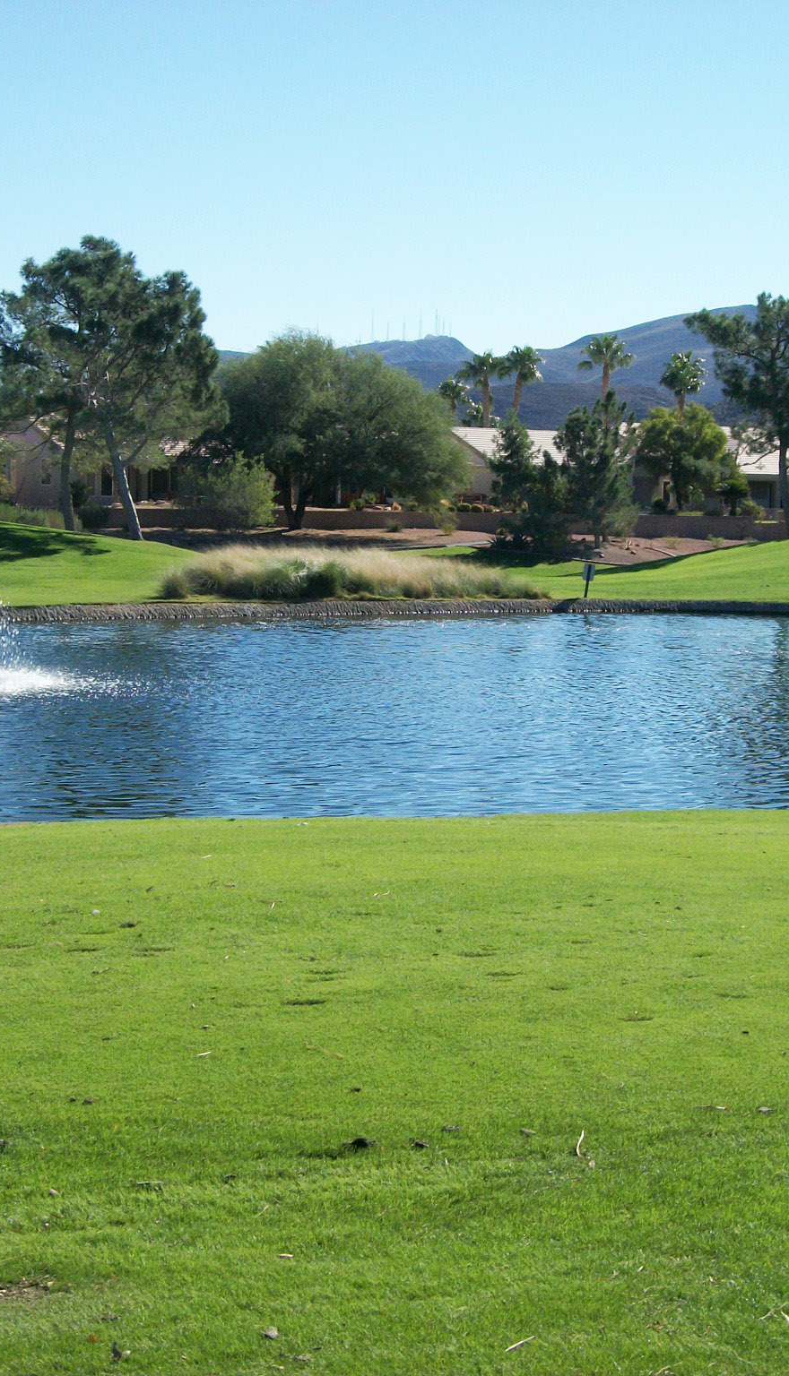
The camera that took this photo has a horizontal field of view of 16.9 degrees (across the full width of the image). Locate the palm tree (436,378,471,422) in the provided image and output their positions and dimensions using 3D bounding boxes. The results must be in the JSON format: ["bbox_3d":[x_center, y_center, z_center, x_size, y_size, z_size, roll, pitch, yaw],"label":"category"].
[{"bbox_3d":[4.860,-20.820,222.410,2.900,10.380,2.900,0,5,1],"label":"palm tree"}]

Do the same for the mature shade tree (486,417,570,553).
[{"bbox_3d":[5.533,-8.448,110.000,3.510,5.650,3.330,0,4,0],"label":"mature shade tree"}]

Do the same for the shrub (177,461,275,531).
[{"bbox_3d":[-7.499,-8.552,118.000,4.340,3.130,4.120,0,4,0],"label":"shrub"}]

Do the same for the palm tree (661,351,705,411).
[{"bbox_3d":[20.600,-18.660,190.440,3.300,11.120,3.300,0,5,6],"label":"palm tree"}]

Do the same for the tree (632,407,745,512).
[{"bbox_3d":[17.170,-13.540,156.250,6.200,6.270,6.000,0,5,6],"label":"tree"}]

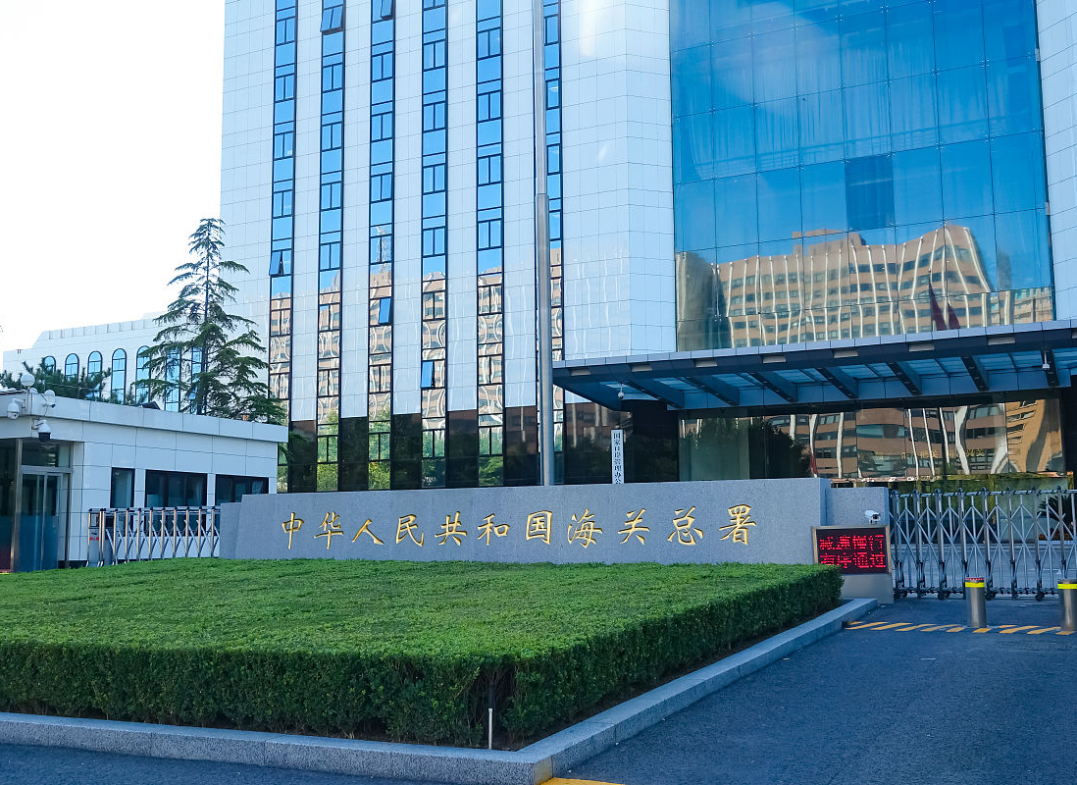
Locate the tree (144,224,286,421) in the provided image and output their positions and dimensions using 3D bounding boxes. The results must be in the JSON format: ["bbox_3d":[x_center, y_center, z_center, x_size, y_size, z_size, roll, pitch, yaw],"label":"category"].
[{"bbox_3d":[-13.741,-0.364,44.332,6.600,13.844,6.400,-4,-7,26],"label":"tree"}]

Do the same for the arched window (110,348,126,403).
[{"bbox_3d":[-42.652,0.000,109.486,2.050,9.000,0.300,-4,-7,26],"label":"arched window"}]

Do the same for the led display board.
[{"bbox_3d":[4.582,2.310,15.849,1.080,0.730,0.200,-2,-7,11],"label":"led display board"}]

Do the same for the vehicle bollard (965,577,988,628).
[{"bbox_3d":[5.173,2.491,12.750,0.225,0.580,0.225,-4,-7,26],"label":"vehicle bollard"}]

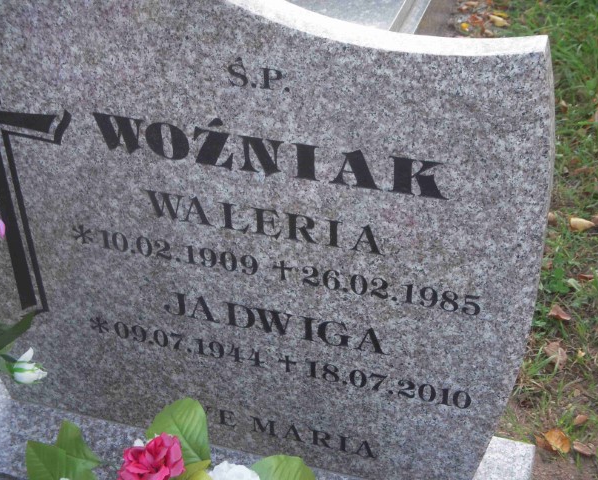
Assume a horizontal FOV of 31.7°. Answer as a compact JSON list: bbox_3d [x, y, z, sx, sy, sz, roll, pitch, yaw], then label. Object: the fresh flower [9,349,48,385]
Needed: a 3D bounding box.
[{"bbox_3d":[-0.372,0.174,1.450,0.050,0.040,0.040,12,66,12],"label":"fresh flower"}]

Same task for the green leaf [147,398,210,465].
[{"bbox_3d":[-0.161,0.254,1.400,0.078,0.030,0.092,-25,68,-18],"label":"green leaf"}]

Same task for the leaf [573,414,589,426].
[{"bbox_3d":[0.540,0.345,2.016,0.034,0.014,0.024,-21,42,-21],"label":"leaf"}]

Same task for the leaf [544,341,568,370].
[{"bbox_3d":[0.524,0.236,2.154,0.048,0.020,0.072,-15,40,-15],"label":"leaf"}]

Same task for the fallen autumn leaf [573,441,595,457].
[{"bbox_3d":[0.531,0.389,1.962,0.027,0.017,0.050,-27,44,-27],"label":"fallen autumn leaf"}]

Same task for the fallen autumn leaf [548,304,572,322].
[{"bbox_3d":[0.557,0.157,2.252,0.056,0.020,0.036,15,42,21],"label":"fallen autumn leaf"}]

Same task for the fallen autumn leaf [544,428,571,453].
[{"bbox_3d":[0.486,0.377,1.980,0.045,0.023,0.062,-29,45,-29],"label":"fallen autumn leaf"}]

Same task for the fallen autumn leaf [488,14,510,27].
[{"bbox_3d":[0.630,-0.689,3.310,0.072,0.022,0.036,22,45,28],"label":"fallen autumn leaf"}]

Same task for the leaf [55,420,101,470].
[{"bbox_3d":[-0.297,0.277,1.420,0.056,0.028,0.078,-18,65,-2],"label":"leaf"}]

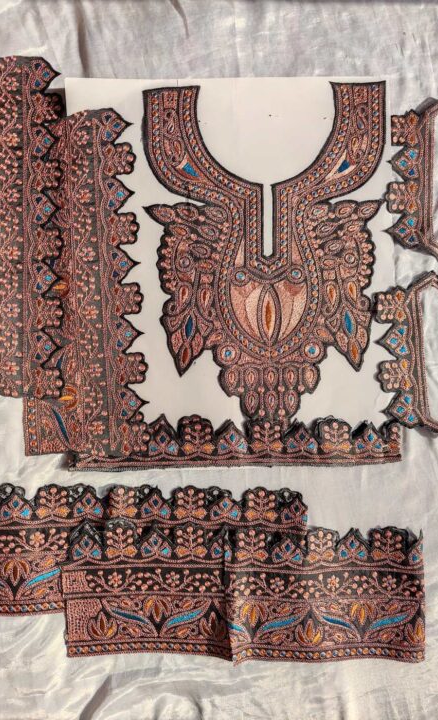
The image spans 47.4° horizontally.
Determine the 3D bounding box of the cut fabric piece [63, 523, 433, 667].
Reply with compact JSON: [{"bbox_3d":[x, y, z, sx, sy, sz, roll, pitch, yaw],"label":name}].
[{"bbox_3d":[0.031,0.288,0.620,0.443,0.018,0.172,1,87,0],"label":"cut fabric piece"}]

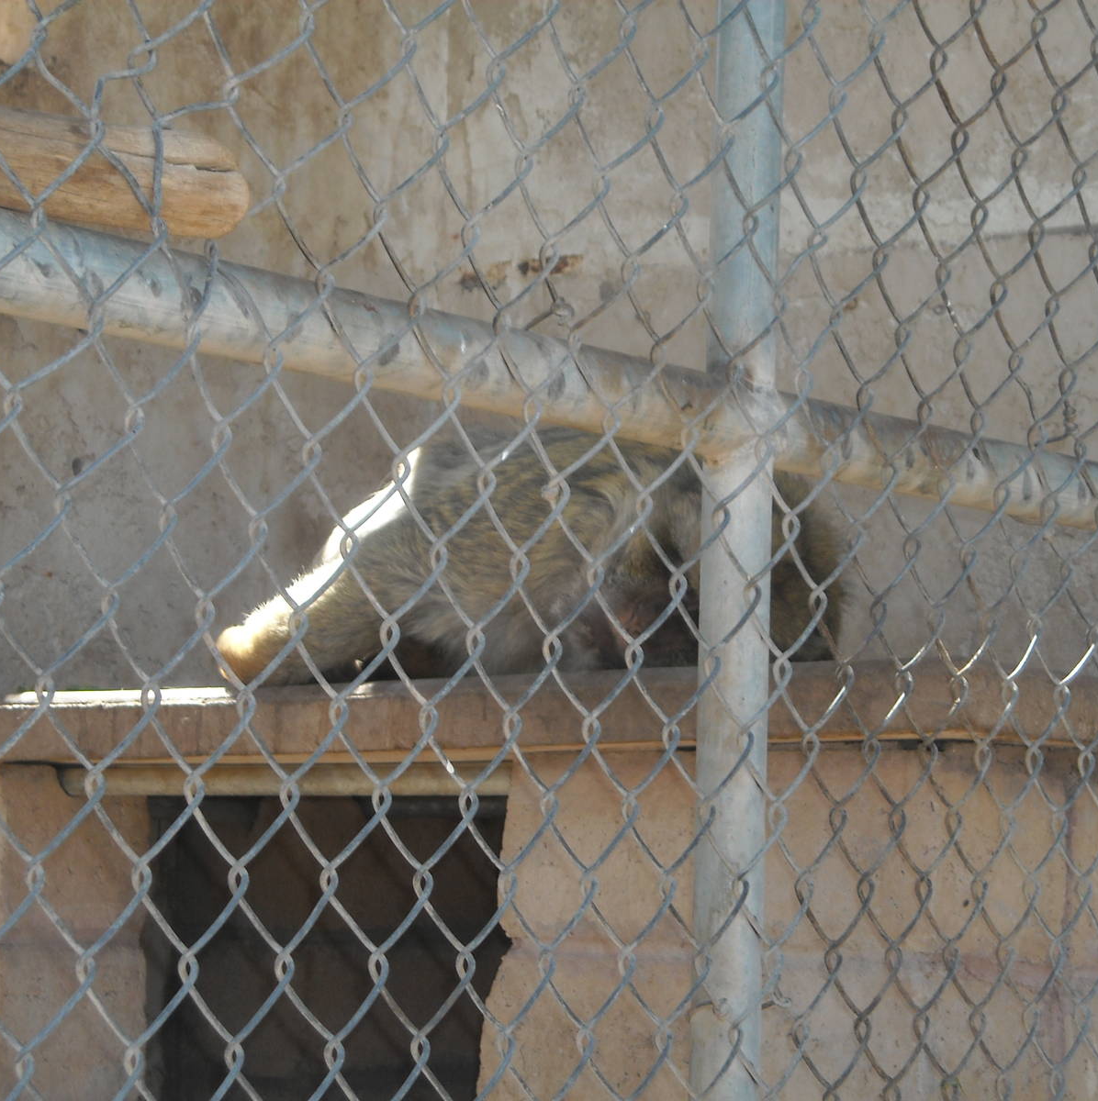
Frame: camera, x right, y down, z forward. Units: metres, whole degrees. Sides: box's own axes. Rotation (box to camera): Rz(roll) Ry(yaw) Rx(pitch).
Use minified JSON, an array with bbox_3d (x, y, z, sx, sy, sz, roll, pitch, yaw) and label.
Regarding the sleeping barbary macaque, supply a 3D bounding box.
[{"bbox_3d":[-0.023,0.002,4.500,0.640,0.270,0.340,-3,-7,35],"label":"sleeping barbary macaque"}]

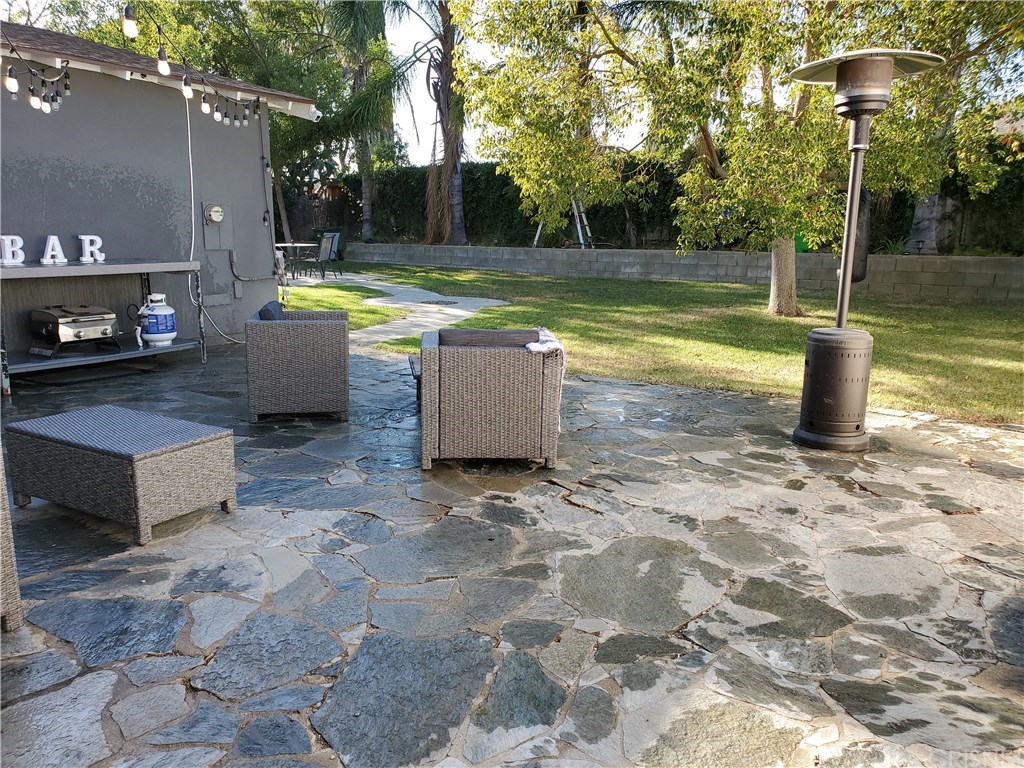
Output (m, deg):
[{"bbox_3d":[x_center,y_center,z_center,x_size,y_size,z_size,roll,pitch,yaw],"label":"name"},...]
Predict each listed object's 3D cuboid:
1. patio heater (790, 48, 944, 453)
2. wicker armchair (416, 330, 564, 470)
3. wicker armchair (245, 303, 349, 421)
[{"bbox_3d":[1.960,-0.728,4.490,0.800,2.240,0.800,0,12,0],"label":"patio heater"},{"bbox_3d":[-0.144,0.050,4.466,0.732,0.710,0.641,-1,12,-5],"label":"wicker armchair"},{"bbox_3d":[-1.494,-0.173,5.484,0.641,0.710,0.728,-2,12,-10],"label":"wicker armchair"}]

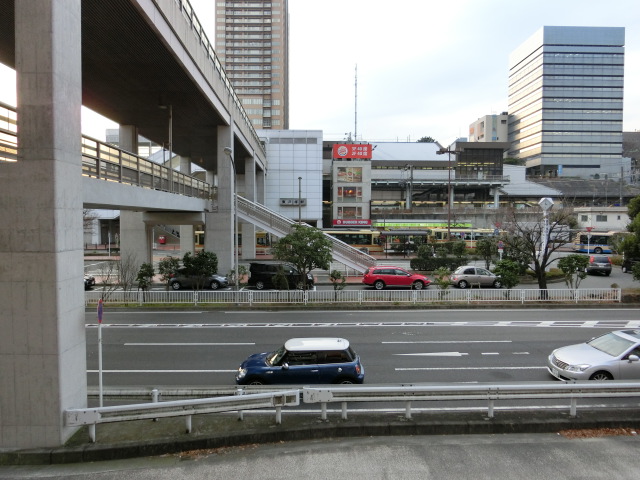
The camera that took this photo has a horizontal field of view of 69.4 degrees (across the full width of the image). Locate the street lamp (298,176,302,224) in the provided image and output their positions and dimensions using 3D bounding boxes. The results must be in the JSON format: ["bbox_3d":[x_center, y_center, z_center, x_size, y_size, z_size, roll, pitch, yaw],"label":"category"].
[{"bbox_3d":[-1.400,-0.740,33.200,0.300,7.500,0.300,0,3,-3],"label":"street lamp"}]

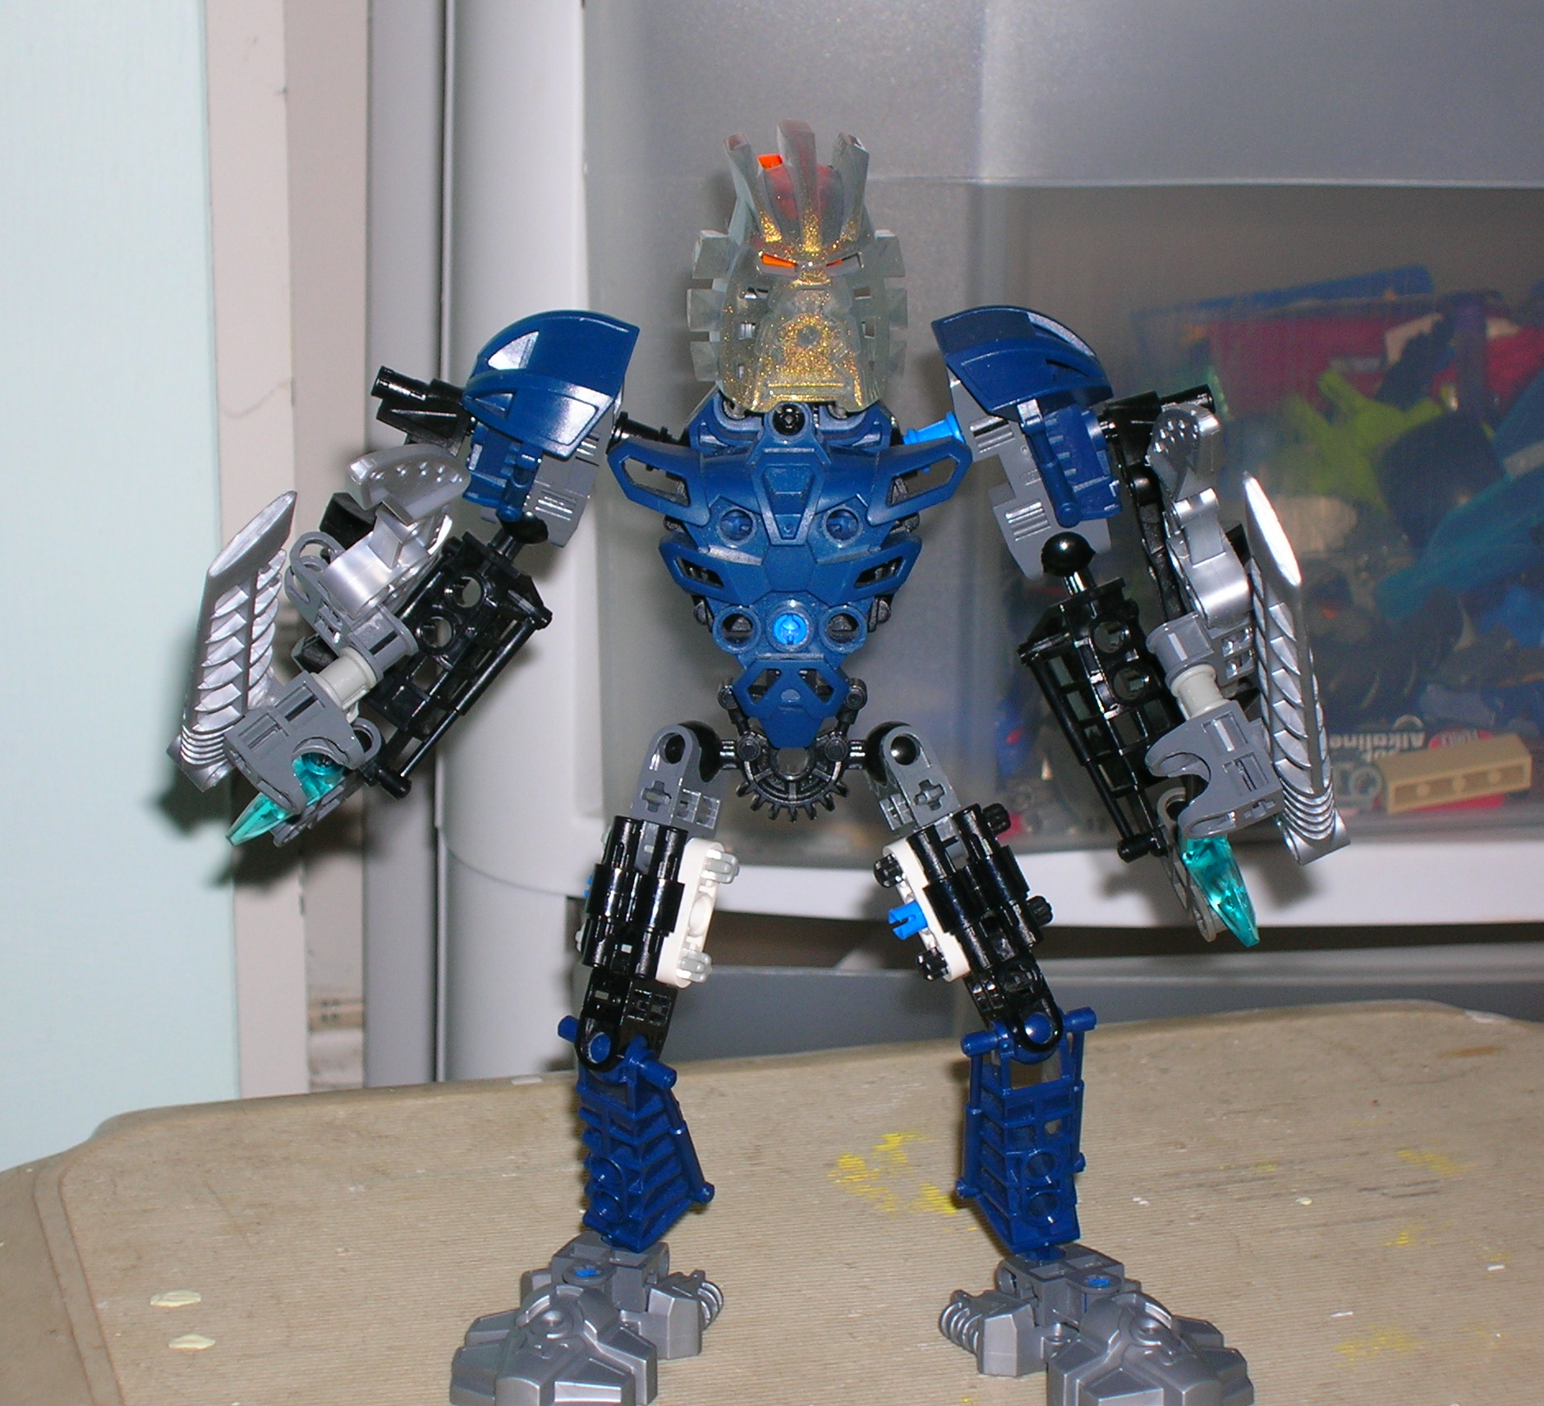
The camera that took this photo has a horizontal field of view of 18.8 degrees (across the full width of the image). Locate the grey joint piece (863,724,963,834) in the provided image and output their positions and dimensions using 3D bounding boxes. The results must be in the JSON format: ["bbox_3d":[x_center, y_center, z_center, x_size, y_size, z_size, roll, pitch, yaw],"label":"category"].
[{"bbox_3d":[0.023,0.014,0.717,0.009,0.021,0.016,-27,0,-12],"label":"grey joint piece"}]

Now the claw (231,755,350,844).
[{"bbox_3d":[-0.073,0.014,0.703,0.023,0.007,0.007,-39,33,-23],"label":"claw"}]

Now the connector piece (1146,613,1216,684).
[{"bbox_3d":[0.062,-0.008,0.706,0.009,0.009,0.009,-28,-21,0],"label":"connector piece"}]

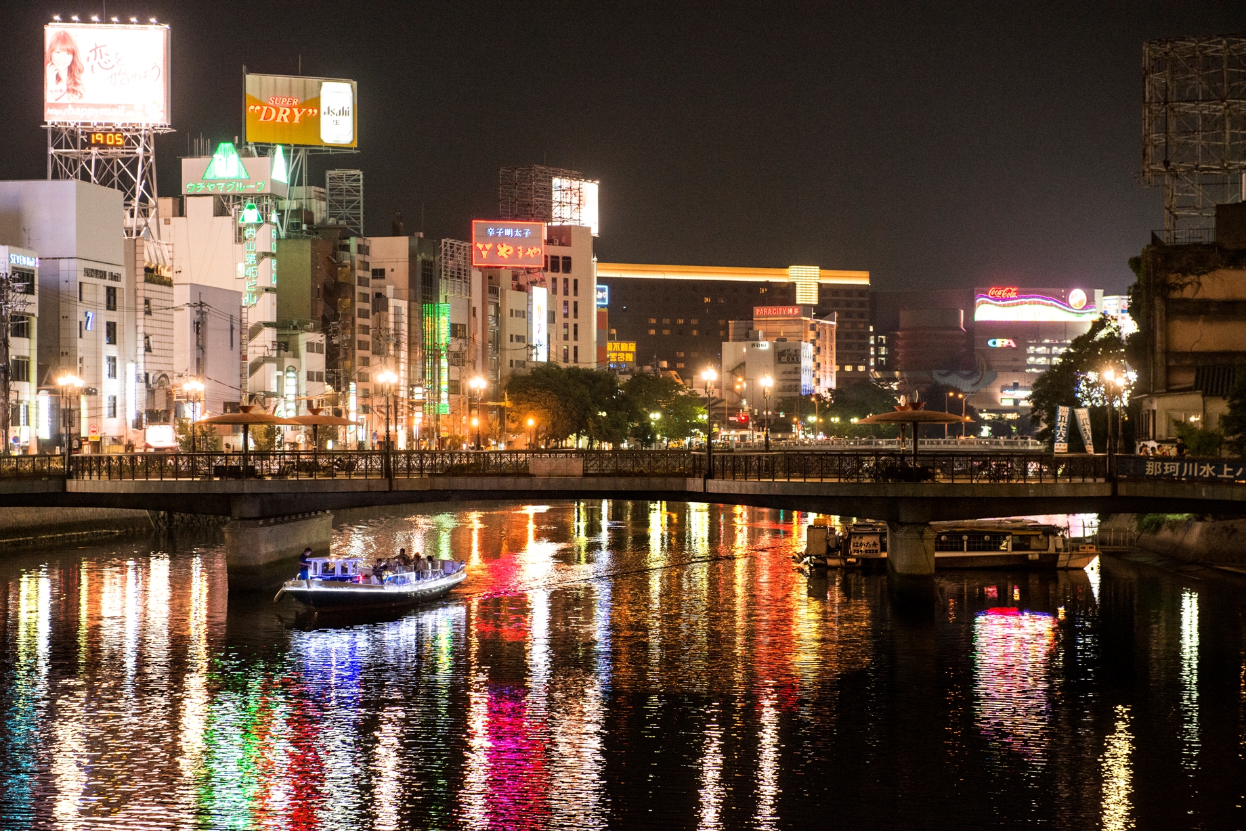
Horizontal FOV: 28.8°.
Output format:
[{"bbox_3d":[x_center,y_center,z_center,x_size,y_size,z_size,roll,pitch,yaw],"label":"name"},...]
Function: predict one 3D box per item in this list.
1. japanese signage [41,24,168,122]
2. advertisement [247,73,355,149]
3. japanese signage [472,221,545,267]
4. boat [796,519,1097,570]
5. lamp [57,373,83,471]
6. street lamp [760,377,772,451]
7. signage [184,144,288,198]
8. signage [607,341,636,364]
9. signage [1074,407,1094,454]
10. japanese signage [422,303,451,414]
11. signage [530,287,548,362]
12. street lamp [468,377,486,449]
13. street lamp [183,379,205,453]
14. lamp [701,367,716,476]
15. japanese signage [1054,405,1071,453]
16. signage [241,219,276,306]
[{"bbox_3d":[-43.370,-28.695,203.500,10.400,8.300,1.300,0,0,-6],"label":"japanese signage"},{"bbox_3d":[-33.936,-32.172,256.000,12.100,7.100,0.900,0,-1,-21],"label":"advertisement"},{"bbox_3d":[-14.806,-22.335,315.185,10.000,6.000,0.900,0,0,-23],"label":"japanese signage"},{"bbox_3d":[15.118,5.984,112.000,13.400,2.350,3.000,0,0,7],"label":"boat"},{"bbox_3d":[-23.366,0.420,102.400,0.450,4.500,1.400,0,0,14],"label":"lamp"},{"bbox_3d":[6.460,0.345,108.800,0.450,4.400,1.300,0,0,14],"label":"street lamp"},{"bbox_3d":[-38.786,-24.337,242.461,9.300,5.100,5.200,0,0,11],"label":"signage"},{"bbox_3d":[-0.518,-11.055,430.100,6.000,4.400,0.500,0,0,-4],"label":"signage"},{"bbox_3d":[17.652,0.577,92.700,0.600,1.800,0.100,-10,0,14],"label":"signage"},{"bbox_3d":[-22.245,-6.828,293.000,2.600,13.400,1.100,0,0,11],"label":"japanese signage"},{"bbox_3d":[-11.534,-12.619,337.000,0.600,10.500,5.200,0,-1,20],"label":"signage"},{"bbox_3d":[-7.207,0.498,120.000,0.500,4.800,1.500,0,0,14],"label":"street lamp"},{"bbox_3d":[-19.930,0.515,112.500,0.850,4.600,0.850,0,0,12],"label":"street lamp"},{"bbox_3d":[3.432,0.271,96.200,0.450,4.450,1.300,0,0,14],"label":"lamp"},{"bbox_3d":[16.958,0.533,93.500,0.560,1.800,0.060,4,0,12],"label":"japanese signage"},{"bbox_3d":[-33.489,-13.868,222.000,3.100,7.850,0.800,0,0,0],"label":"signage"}]

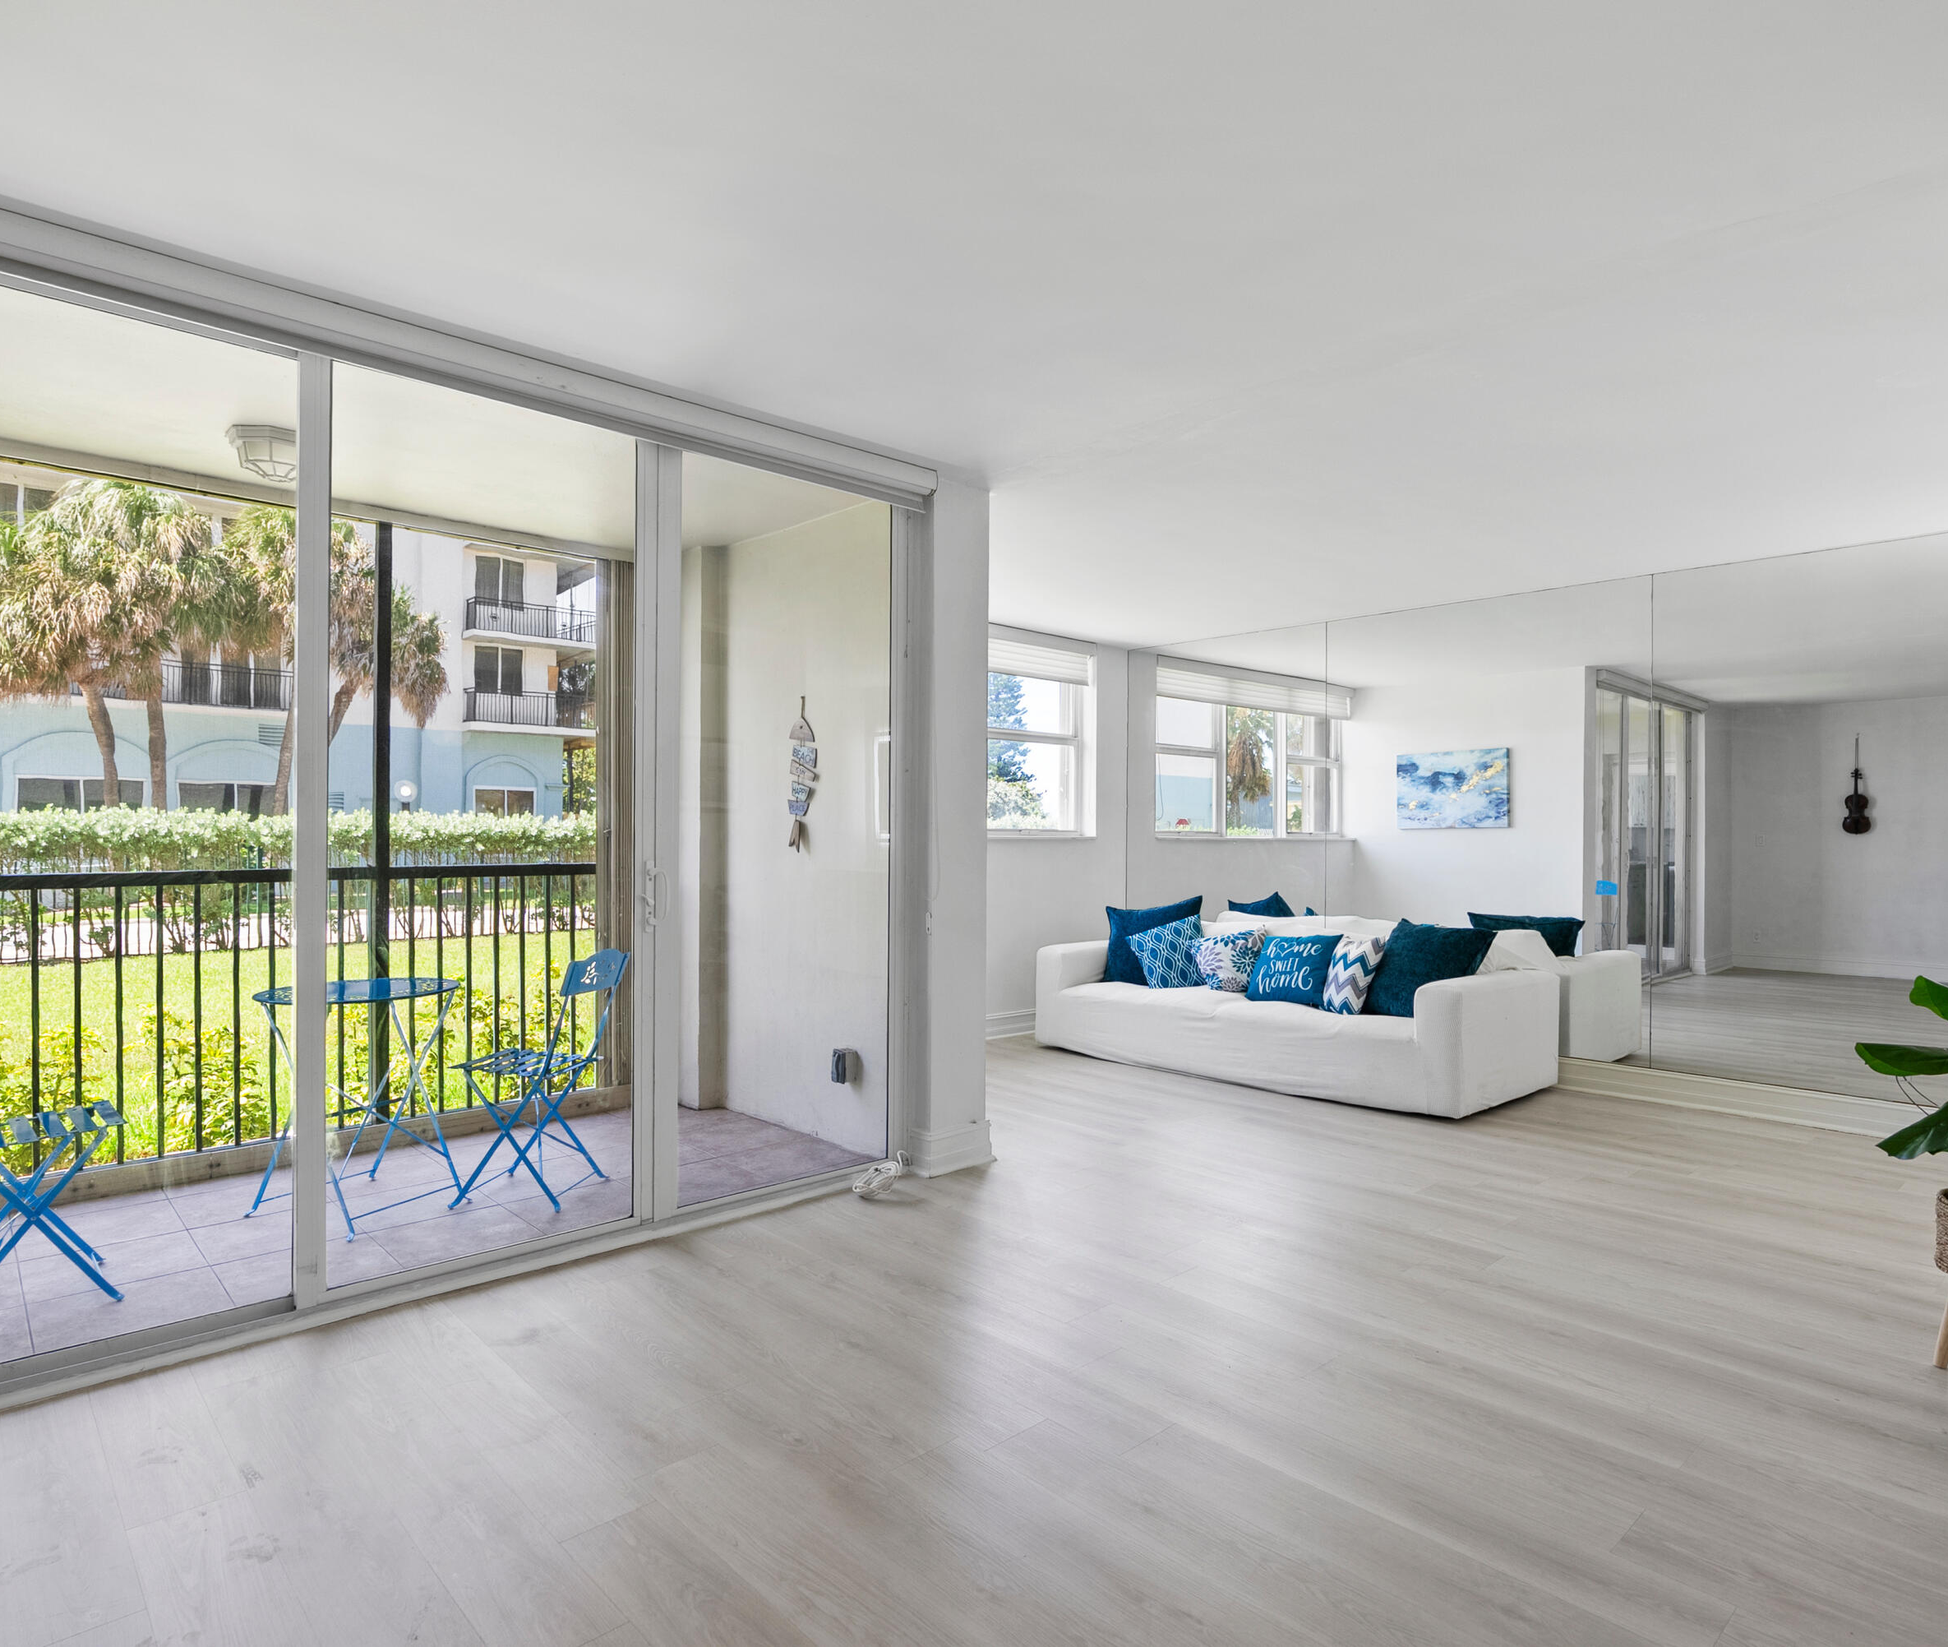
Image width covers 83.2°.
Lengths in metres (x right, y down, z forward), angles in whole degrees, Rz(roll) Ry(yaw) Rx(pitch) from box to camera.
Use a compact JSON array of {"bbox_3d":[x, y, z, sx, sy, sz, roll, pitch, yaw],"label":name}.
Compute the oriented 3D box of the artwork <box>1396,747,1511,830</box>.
[{"bbox_3d":[3.788,-0.265,8.716,0.035,0.610,0.914,0,0,-42],"label":"artwork"}]

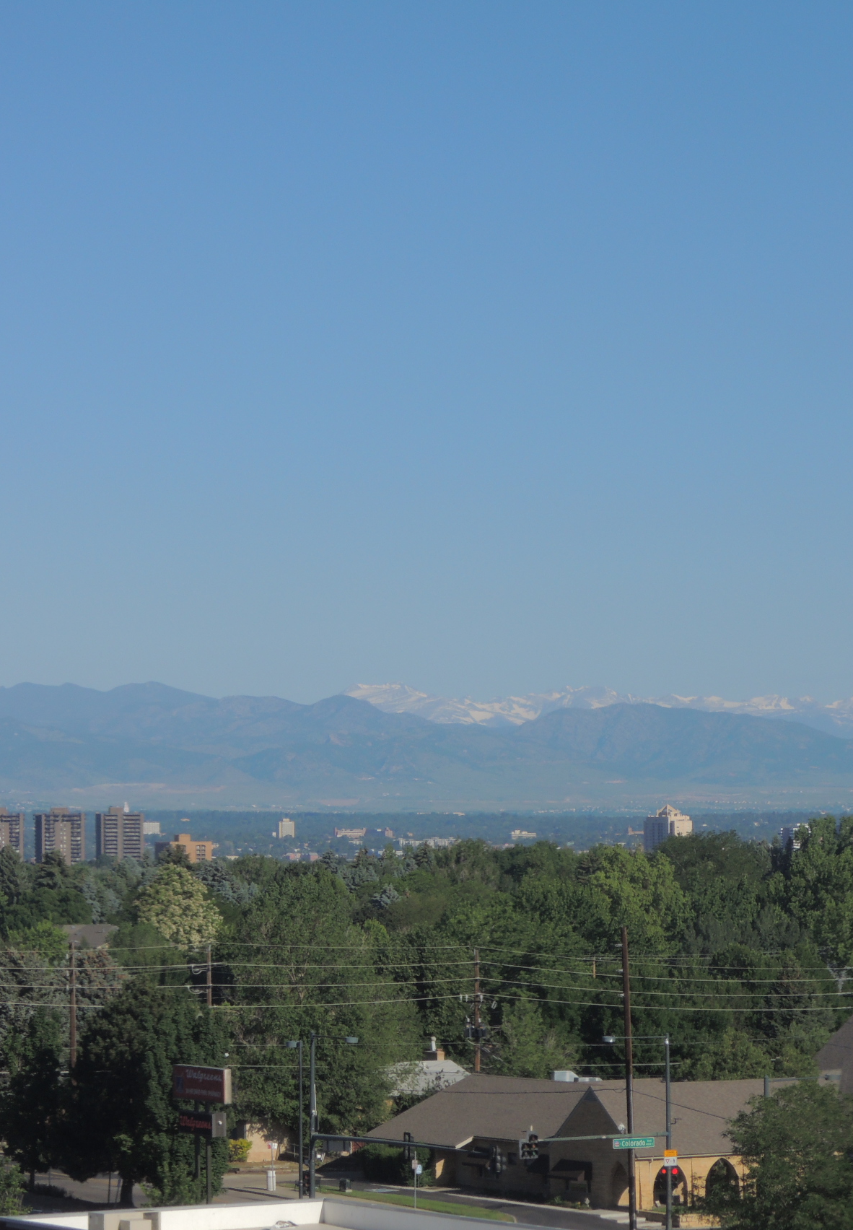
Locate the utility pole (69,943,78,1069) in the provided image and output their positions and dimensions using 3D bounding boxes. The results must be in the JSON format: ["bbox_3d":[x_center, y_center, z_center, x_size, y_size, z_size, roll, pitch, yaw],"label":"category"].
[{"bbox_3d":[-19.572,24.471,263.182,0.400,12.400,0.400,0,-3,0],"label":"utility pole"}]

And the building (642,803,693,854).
[{"bbox_3d":[186.455,182.141,3675.545,24.000,70.000,31.000,2,-3,-31],"label":"building"}]

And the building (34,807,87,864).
[{"bbox_3d":[-249.956,161.207,3236.086,34.000,60.000,15.000,1,-3,-32],"label":"building"}]

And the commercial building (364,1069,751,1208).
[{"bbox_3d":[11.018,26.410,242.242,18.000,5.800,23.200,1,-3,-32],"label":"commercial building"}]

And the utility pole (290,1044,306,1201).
[{"bbox_3d":[-6.016,24.698,221.127,0.750,9.600,0.500,2,-3,-31],"label":"utility pole"}]

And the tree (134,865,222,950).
[{"bbox_3d":[-25.149,33.586,478.986,9.000,16.500,9.000,0,-3,0],"label":"tree"}]

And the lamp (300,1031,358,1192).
[{"bbox_3d":[-4.060,23.541,205.664,0.500,10.600,3.900,2,-3,-31],"label":"lamp"}]

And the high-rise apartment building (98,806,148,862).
[{"bbox_3d":[-205.693,160.496,3181.018,29.000,62.000,20.000,1,-3,-21],"label":"high-rise apartment building"}]

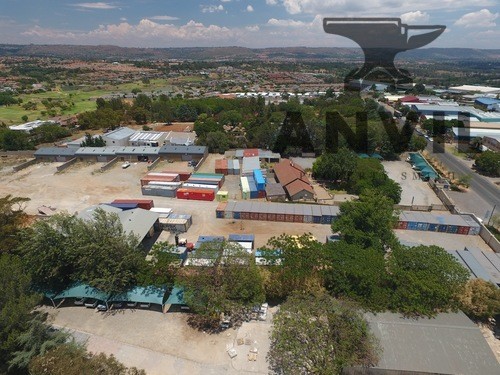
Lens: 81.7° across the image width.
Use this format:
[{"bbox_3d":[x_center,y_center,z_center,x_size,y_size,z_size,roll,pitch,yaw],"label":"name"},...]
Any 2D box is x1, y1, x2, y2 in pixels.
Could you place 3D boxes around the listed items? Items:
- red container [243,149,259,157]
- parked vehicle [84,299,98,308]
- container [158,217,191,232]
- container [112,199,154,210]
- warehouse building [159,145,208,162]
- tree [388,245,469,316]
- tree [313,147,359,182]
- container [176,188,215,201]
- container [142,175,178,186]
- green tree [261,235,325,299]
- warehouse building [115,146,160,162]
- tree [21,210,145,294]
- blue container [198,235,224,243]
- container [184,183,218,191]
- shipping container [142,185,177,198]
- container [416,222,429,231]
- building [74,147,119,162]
[{"bbox_3d":[0.560,-15.050,132.470,6.200,3.000,10.500,0,25,2],"label":"red container"},{"bbox_3d":[-29.763,20.717,56.456,1.820,1.700,5.000,1,25,3],"label":"parked vehicle"},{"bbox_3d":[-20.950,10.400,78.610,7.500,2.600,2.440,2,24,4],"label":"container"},{"bbox_3d":[-36.500,5.600,90.500,12.190,2.590,2.440,1,24,3],"label":"container"},{"bbox_3d":[-29.430,-15.455,130.512,19.900,4.700,8.600,2,25,5],"label":"warehouse building"},{"bbox_3d":[32.790,16.960,53.210,13.200,9.600,12.500,0,24,0],"label":"tree"},{"bbox_3d":[30.800,-7.580,104.870,16.000,12.600,15.500,0,24,0],"label":"tree"},{"bbox_3d":[-17.800,2.300,96.900,12.190,2.620,2.440,3,24,8],"label":"container"},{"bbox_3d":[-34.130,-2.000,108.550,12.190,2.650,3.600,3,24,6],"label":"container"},{"bbox_3d":[8.500,15.800,57.300,11.600,11.000,11.400,0,25,0],"label":"green tree"},{"bbox_3d":[-48.933,-15.523,132.581,19.600,4.700,8.600,2,25,5],"label":"warehouse building"},{"bbox_3d":[-34.715,12.891,60.612,25.000,12.400,16.500,2,25,5],"label":"tree"},{"bbox_3d":[-9.400,13.800,70.600,6.060,2.600,2.440,1,24,3],"label":"blue container"},{"bbox_3d":[-17.140,0.460,100.330,12.190,2.590,2.440,3,25,9],"label":"container"},{"bbox_3d":[-30.408,1.341,98.326,12.100,2.600,2.440,3,26,6],"label":"shipping container"},{"bbox_3d":[47.160,9.410,80.150,2.440,2.570,6.060,4,24,10],"label":"container"},{"bbox_3d":[-68.436,-15.591,134.650,19.600,4.700,8.600,2,25,5],"label":"building"}]

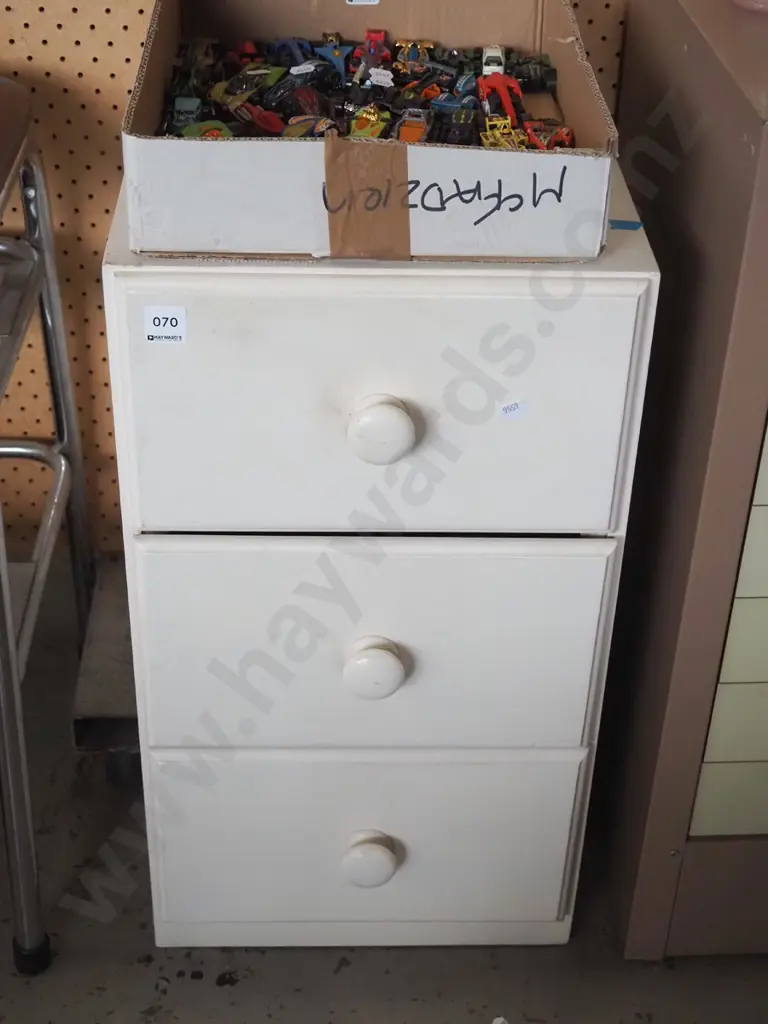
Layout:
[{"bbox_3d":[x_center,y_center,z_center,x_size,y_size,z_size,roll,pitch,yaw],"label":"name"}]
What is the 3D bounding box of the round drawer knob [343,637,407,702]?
[{"bbox_3d":[-0.010,0.155,1.520,0.060,0.060,0.048,0,34,-2],"label":"round drawer knob"}]

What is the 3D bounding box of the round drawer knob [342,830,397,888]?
[{"bbox_3d":[-0.016,0.378,1.665,0.060,0.060,0.048,0,34,-2],"label":"round drawer knob"}]

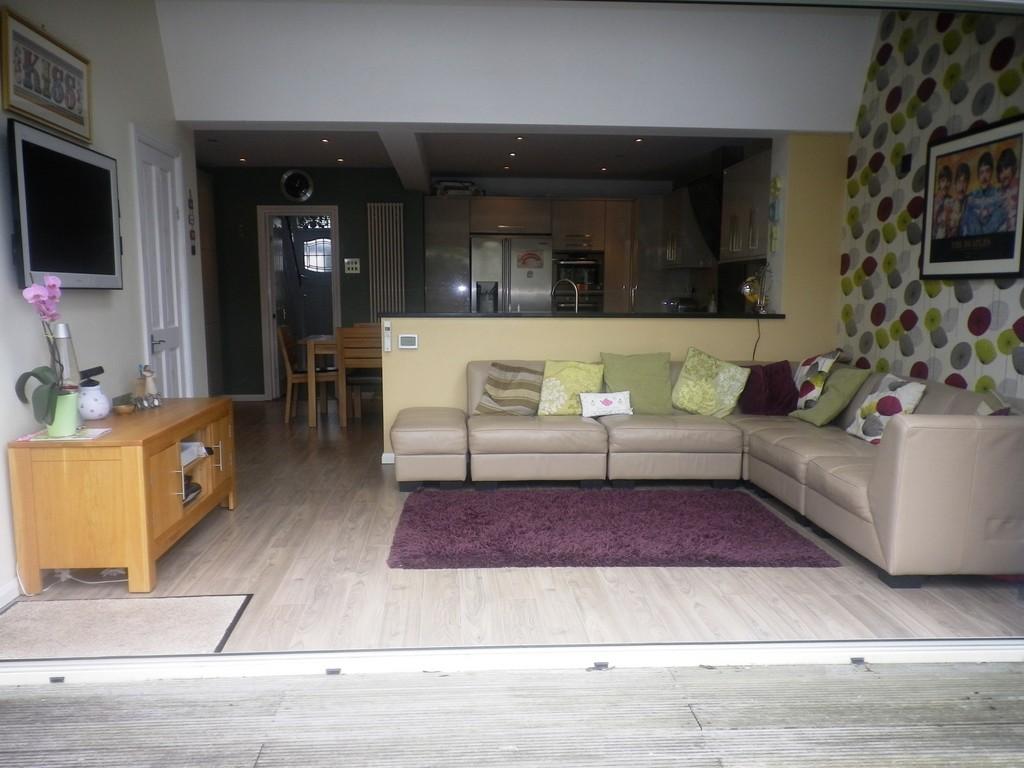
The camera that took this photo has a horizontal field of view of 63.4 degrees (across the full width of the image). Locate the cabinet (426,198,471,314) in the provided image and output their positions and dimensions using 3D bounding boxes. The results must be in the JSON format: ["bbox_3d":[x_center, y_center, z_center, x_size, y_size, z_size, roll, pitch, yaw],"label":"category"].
[{"bbox_3d":[-0.720,-0.986,9.442,0.490,2.195,0.580,0,6,-4],"label":"cabinet"}]

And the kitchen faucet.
[{"bbox_3d":[0.397,-0.598,6.187,0.210,0.370,0.060,0,7,3],"label":"kitchen faucet"}]

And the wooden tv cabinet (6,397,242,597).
[{"bbox_3d":[-1.694,0.447,3.787,0.492,0.593,1.260,0,6,-4],"label":"wooden tv cabinet"}]

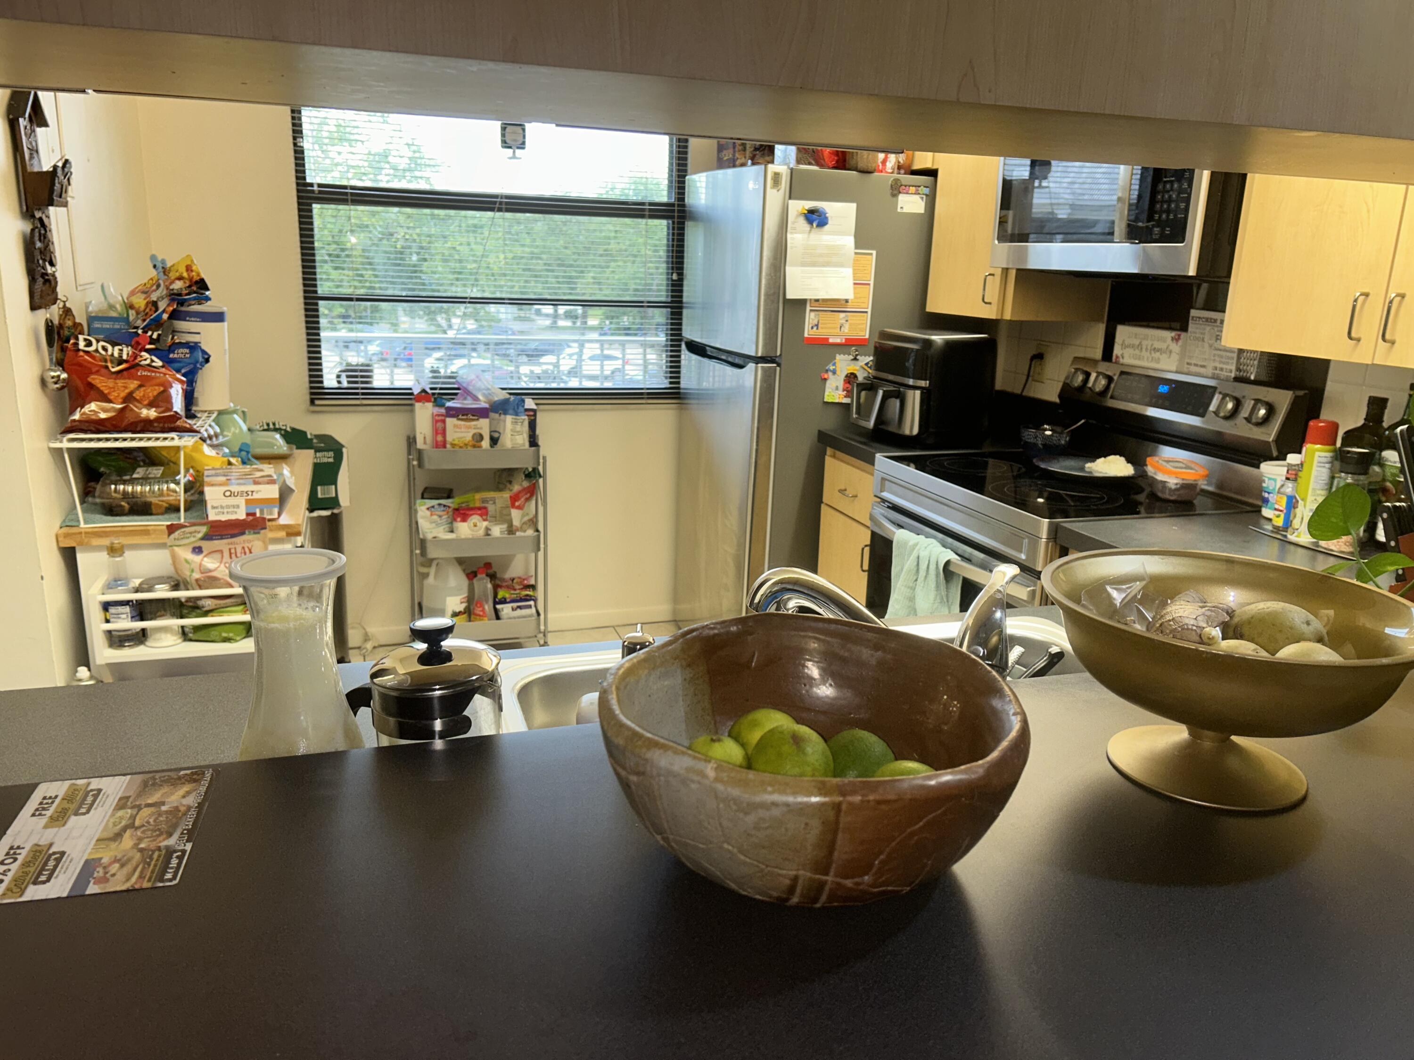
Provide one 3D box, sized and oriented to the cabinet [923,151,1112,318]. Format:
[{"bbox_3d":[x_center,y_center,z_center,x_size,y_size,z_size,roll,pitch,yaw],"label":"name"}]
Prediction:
[{"bbox_3d":[0.921,-1.008,3.078,0.325,0.770,0.460,-3,15,-18],"label":"cabinet"}]

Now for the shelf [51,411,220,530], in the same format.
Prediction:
[{"bbox_3d":[-1.220,-0.146,2.301,0.257,0.182,0.410,-3,15,-18],"label":"shelf"}]

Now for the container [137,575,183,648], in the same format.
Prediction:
[{"bbox_3d":[-1.102,0.166,2.145,0.080,0.128,0.080,-3,15,-18],"label":"container"}]

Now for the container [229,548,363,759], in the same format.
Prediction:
[{"bbox_3d":[-0.346,0.161,0.896,0.118,0.268,0.118,-3,15,-18],"label":"container"}]

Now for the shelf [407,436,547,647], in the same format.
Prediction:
[{"bbox_3d":[-0.802,0.068,3.751,0.465,0.785,0.300,-3,15,-18],"label":"shelf"}]

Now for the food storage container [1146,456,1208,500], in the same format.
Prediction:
[{"bbox_3d":[1.117,-0.120,2.522,0.122,0.068,0.172,3,14,4],"label":"food storage container"}]

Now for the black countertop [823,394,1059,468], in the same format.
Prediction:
[{"bbox_3d":[0.724,-0.309,3.228,0.655,0.160,0.430,-3,15,-18],"label":"black countertop"}]

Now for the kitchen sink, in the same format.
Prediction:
[{"bbox_3d":[0.187,0.312,1.288,0.840,0.190,0.560,-3,15,-18],"label":"kitchen sink"}]

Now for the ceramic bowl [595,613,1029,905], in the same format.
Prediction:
[{"bbox_3d":[0.064,0.150,0.674,0.266,0.117,0.266,2,14,0],"label":"ceramic bowl"}]

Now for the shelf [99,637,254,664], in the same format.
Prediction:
[{"bbox_3d":[-1.057,0.234,2.179,0.318,0.019,0.126,-3,15,-18],"label":"shelf"}]

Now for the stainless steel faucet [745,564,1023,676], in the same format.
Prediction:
[{"bbox_3d":[0.173,0.139,1.093,0.285,0.240,0.070,7,15,21],"label":"stainless steel faucet"}]

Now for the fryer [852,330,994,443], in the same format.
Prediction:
[{"bbox_3d":[0.637,-0.433,3.190,0.325,0.311,0.270,-6,17,-30],"label":"fryer"}]

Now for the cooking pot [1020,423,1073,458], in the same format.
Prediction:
[{"bbox_3d":[0.954,-0.249,2.991,0.142,0.080,0.142,2,14,0],"label":"cooking pot"}]

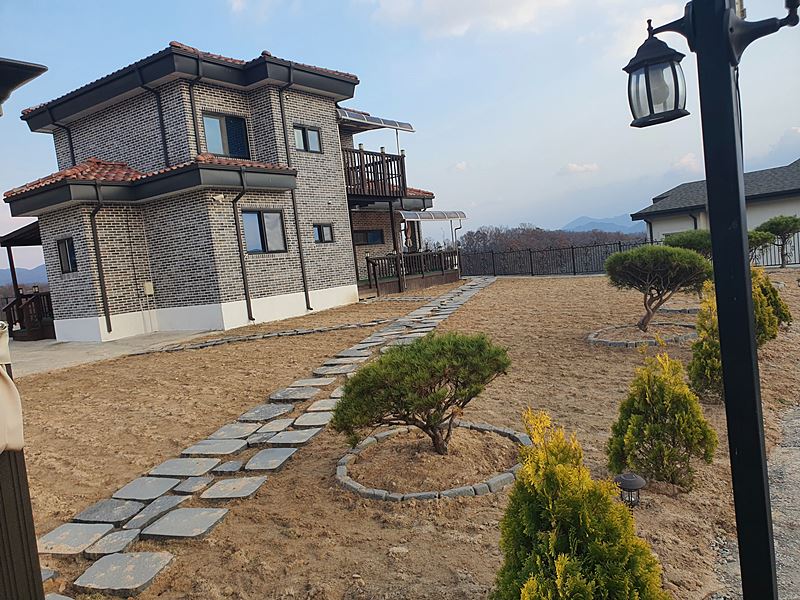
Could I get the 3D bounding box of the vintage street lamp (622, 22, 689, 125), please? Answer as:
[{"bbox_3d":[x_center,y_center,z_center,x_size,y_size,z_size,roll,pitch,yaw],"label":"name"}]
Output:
[{"bbox_3d":[0.648,-0.574,1.511,0.154,0.247,0.154,-5,5,25],"label":"vintage street lamp"}]

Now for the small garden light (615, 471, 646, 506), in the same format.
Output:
[{"bbox_3d":[1.222,1.009,3.191,0.176,0.159,0.176,-5,4,19],"label":"small garden light"}]

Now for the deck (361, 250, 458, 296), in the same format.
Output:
[{"bbox_3d":[-0.319,-1.090,24.932,2.600,1.500,7.500,-4,5,34],"label":"deck"}]

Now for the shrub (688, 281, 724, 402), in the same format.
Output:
[{"bbox_3d":[2.575,0.323,4.864,0.538,0.969,0.538,-4,5,28],"label":"shrub"}]

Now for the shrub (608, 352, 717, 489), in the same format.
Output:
[{"bbox_3d":[1.497,0.665,3.417,0.608,0.745,0.608,-5,5,23],"label":"shrub"}]

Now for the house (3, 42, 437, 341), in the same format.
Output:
[{"bbox_3d":[-4.910,-3.708,23.398,9.350,7.950,18.000,-4,5,34],"label":"house"}]

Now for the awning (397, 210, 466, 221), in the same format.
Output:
[{"bbox_3d":[1.088,-3.625,26.345,1.650,0.460,5.400,-4,5,34],"label":"awning"}]

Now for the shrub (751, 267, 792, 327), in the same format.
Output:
[{"bbox_3d":[4.827,-0.051,7.914,0.634,0.757,0.634,-4,5,31],"label":"shrub"}]

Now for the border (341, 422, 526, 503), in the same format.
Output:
[{"bbox_3d":[0.244,1.080,4.216,1.373,0.100,1.373,-6,4,2],"label":"border"}]

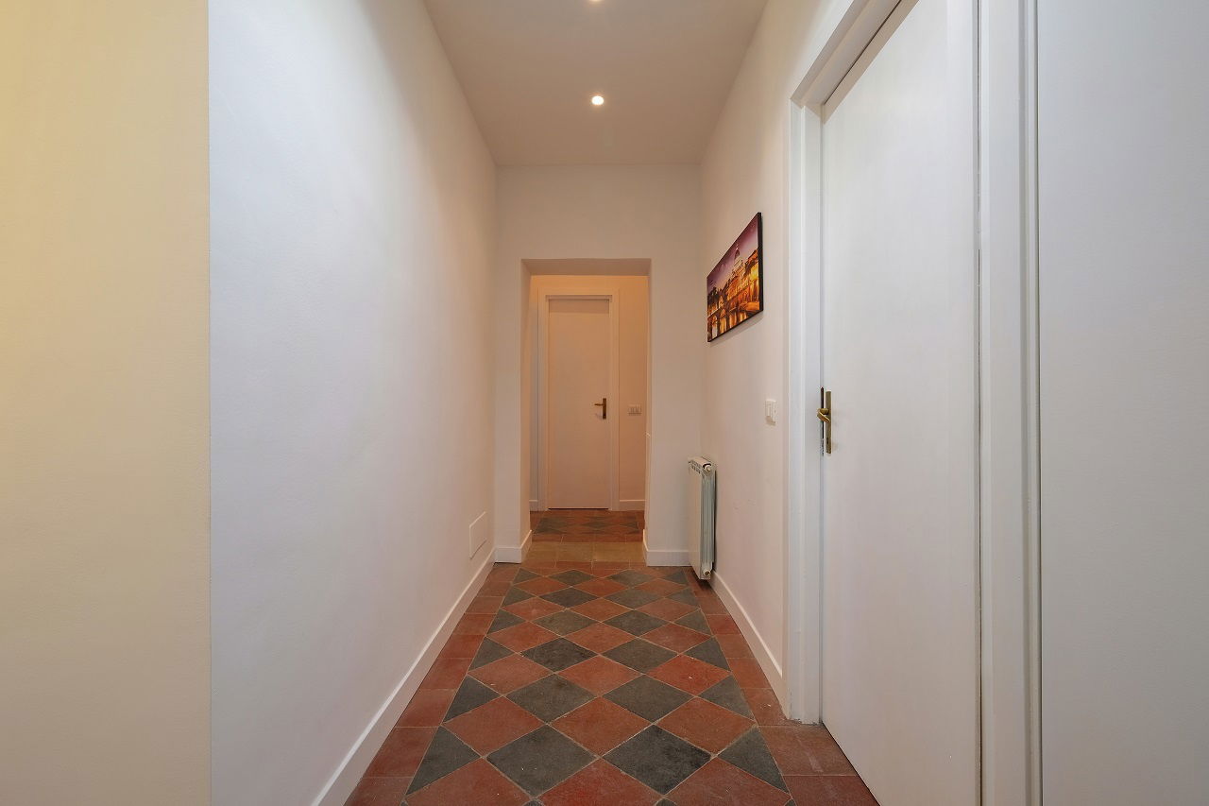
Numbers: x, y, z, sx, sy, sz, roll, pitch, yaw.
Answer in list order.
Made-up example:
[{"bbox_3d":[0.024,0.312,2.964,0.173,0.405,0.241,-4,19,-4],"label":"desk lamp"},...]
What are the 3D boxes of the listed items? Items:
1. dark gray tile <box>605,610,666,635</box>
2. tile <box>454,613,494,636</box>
[{"bbox_3d":[0.161,1.099,2.678,0.243,0.015,0.243,0,0,45],"label":"dark gray tile"},{"bbox_3d":[-0.635,1.093,2.638,0.154,0.015,0.248,0,0,0],"label":"tile"}]

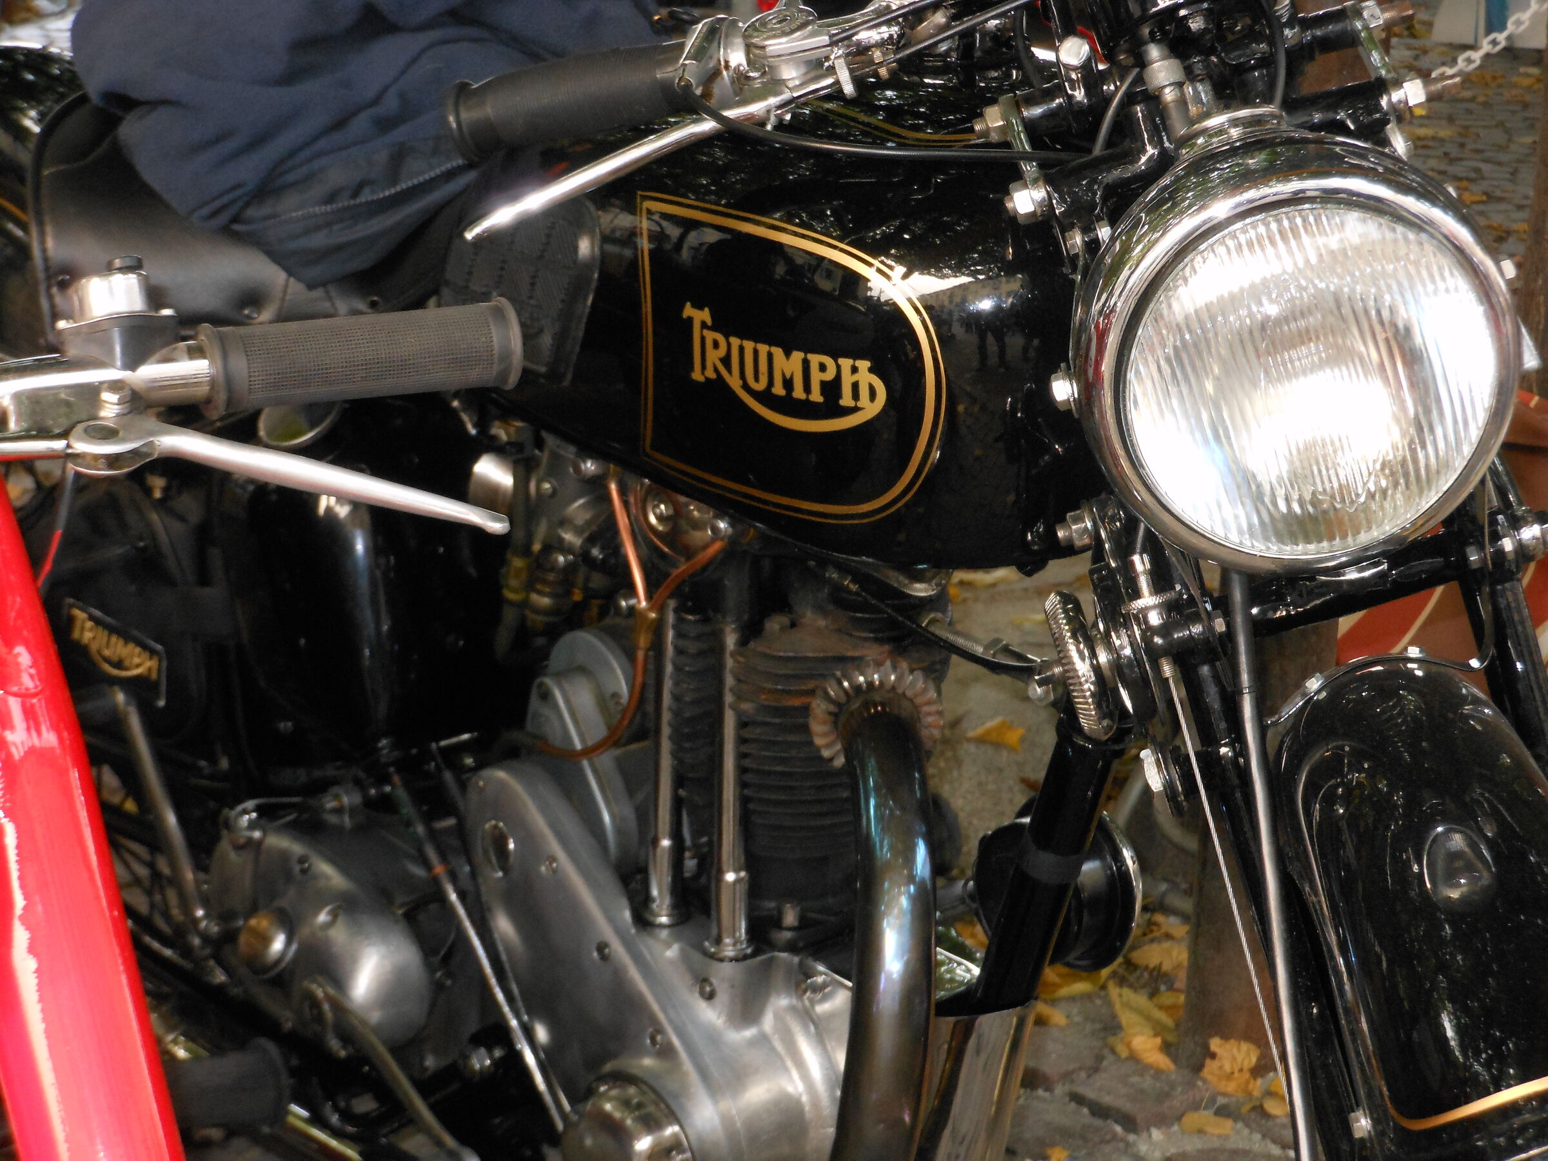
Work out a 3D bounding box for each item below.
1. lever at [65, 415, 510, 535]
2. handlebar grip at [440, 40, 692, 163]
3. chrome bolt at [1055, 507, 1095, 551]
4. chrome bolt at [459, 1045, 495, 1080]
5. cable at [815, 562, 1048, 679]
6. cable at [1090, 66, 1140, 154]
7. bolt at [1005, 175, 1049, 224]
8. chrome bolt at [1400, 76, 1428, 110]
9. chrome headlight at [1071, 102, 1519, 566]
[{"bbox_3d":[-0.188,-0.041,1.500,0.172,0.025,0.038,12,22,5],"label":"lever"},{"bbox_3d":[-0.105,-0.245,2.000,0.132,0.044,0.044,-6,17,21],"label":"handlebar grip"},{"bbox_3d":[0.149,-0.025,1.925,0.017,0.018,0.018,-15,25,3],"label":"chrome bolt"},{"bbox_3d":[-0.189,0.307,2.480,0.018,0.018,0.018,-13,24,-37],"label":"chrome bolt"},{"bbox_3d":[0.085,0.023,2.100,0.022,0.032,0.180,-13,24,-37],"label":"cable"},{"bbox_3d":[0.170,-0.235,1.940,0.026,0.045,0.018,-15,25,3],"label":"cable"},{"bbox_3d":[0.125,-0.188,1.926,0.018,0.019,0.019,-15,25,3],"label":"bolt"},{"bbox_3d":[0.315,-0.240,1.914,0.011,0.017,0.017,-15,25,3],"label":"chrome bolt"},{"bbox_3d":[0.241,-0.120,1.835,0.200,0.203,0.165,-15,25,3],"label":"chrome headlight"}]

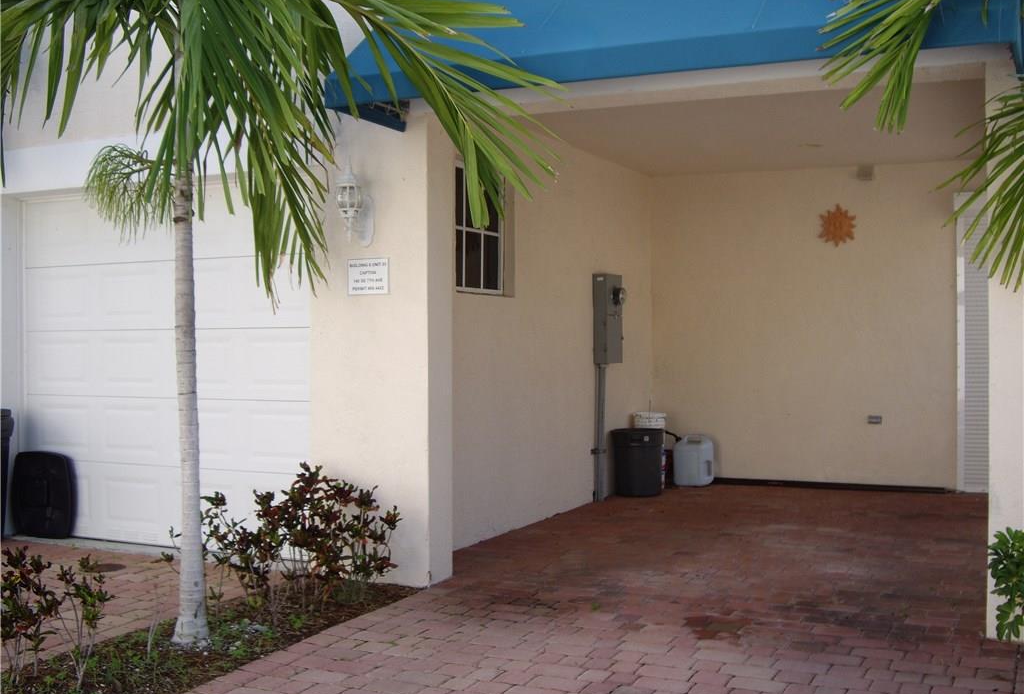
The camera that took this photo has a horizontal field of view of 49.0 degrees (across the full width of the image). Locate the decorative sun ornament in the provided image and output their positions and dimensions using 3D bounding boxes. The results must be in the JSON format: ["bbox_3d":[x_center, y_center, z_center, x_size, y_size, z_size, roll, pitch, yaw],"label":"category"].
[{"bbox_3d":[2.964,-1.099,10.217,0.345,0.385,0.040,0,0,25],"label":"decorative sun ornament"}]

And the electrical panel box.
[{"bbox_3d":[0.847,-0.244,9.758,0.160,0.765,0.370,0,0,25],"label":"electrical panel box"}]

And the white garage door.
[{"bbox_3d":[-2.345,0.128,7.548,2.700,2.430,0.070,0,0,25],"label":"white garage door"}]

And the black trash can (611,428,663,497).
[{"bbox_3d":[1.109,1.024,10.015,0.475,0.580,0.475,0,0,0],"label":"black trash can"}]

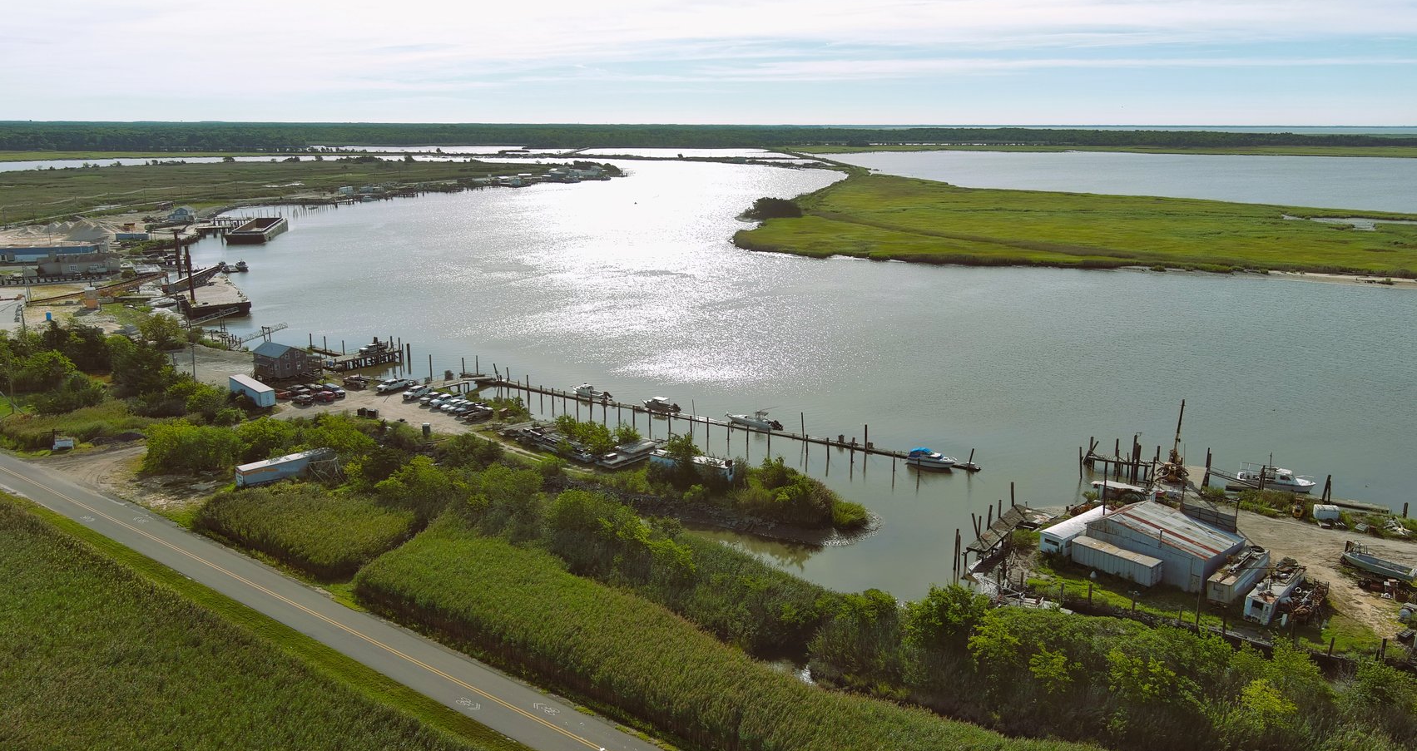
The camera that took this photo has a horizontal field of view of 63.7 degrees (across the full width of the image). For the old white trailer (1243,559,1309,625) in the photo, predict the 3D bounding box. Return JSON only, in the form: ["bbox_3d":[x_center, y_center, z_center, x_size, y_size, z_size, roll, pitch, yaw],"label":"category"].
[{"bbox_3d":[60.653,23.060,121.804,2.420,2.550,12.600,11,17,41],"label":"old white trailer"}]

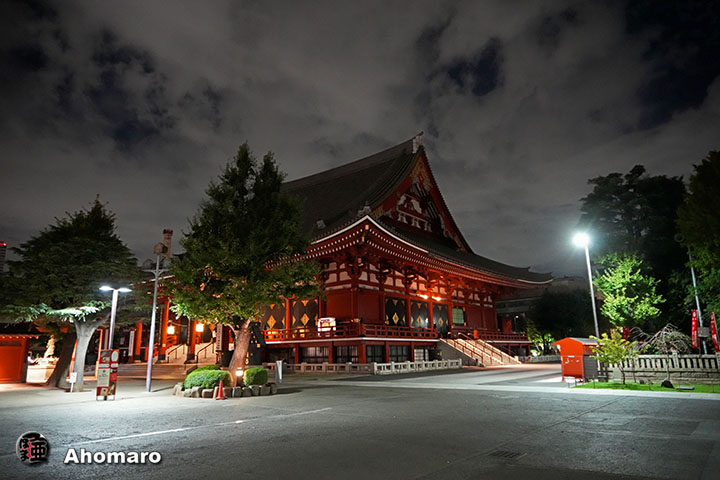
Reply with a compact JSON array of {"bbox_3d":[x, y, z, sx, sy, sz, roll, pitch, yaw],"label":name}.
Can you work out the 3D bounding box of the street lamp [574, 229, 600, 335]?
[{"bbox_3d":[11.951,3.406,25.338,0.800,7.720,0.500,-1,-14,0],"label":"street lamp"}]

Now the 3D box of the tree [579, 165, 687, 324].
[{"bbox_3d":[24.840,1.862,42.619,9.780,18.250,9.780,-1,-14,0],"label":"tree"}]

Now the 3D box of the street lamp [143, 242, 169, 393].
[{"bbox_3d":[-10.291,3.756,24.097,1.300,7.410,0.700,-1,-14,0],"label":"street lamp"}]

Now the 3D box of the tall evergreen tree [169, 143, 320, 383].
[{"bbox_3d":[-5.121,0.833,21.734,6.840,11.360,6.840,-1,-14,0],"label":"tall evergreen tree"}]

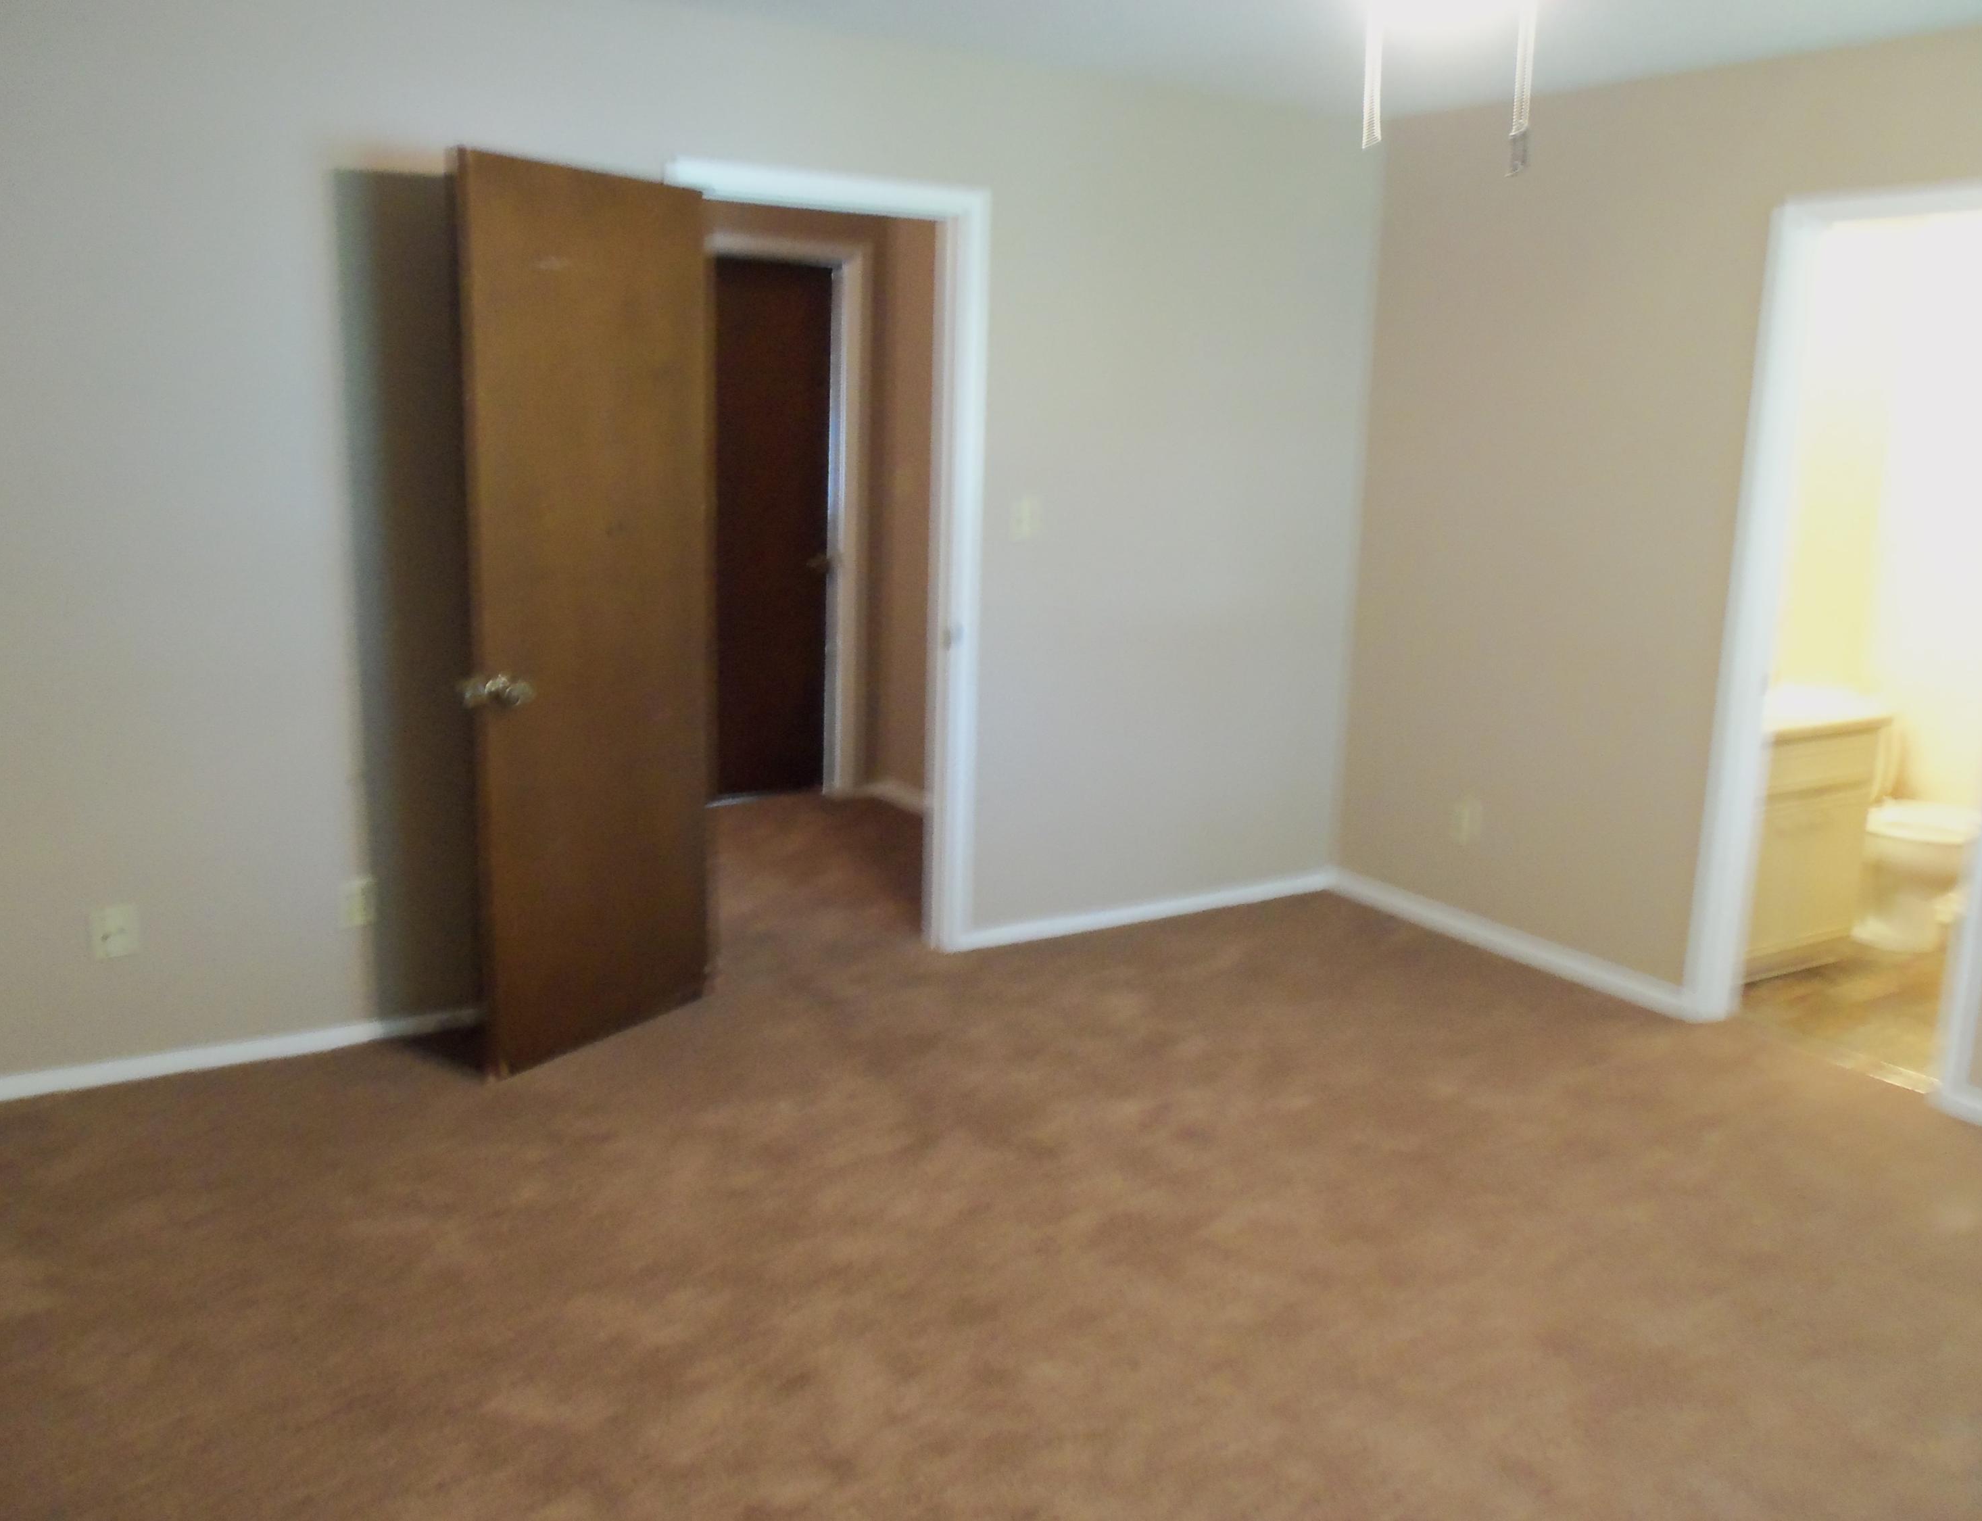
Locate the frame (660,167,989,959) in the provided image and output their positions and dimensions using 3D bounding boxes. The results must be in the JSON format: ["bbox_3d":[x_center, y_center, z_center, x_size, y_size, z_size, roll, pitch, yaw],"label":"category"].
[{"bbox_3d":[-0.446,-0.458,4.404,0.900,2.110,0.140,-5,14,-31],"label":"frame"}]

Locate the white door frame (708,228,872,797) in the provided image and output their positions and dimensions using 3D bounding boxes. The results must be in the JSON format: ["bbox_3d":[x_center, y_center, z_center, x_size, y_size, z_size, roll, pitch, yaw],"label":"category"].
[{"bbox_3d":[-0.897,-0.838,6.165,0.885,2.105,0.135,-5,14,-31],"label":"white door frame"}]

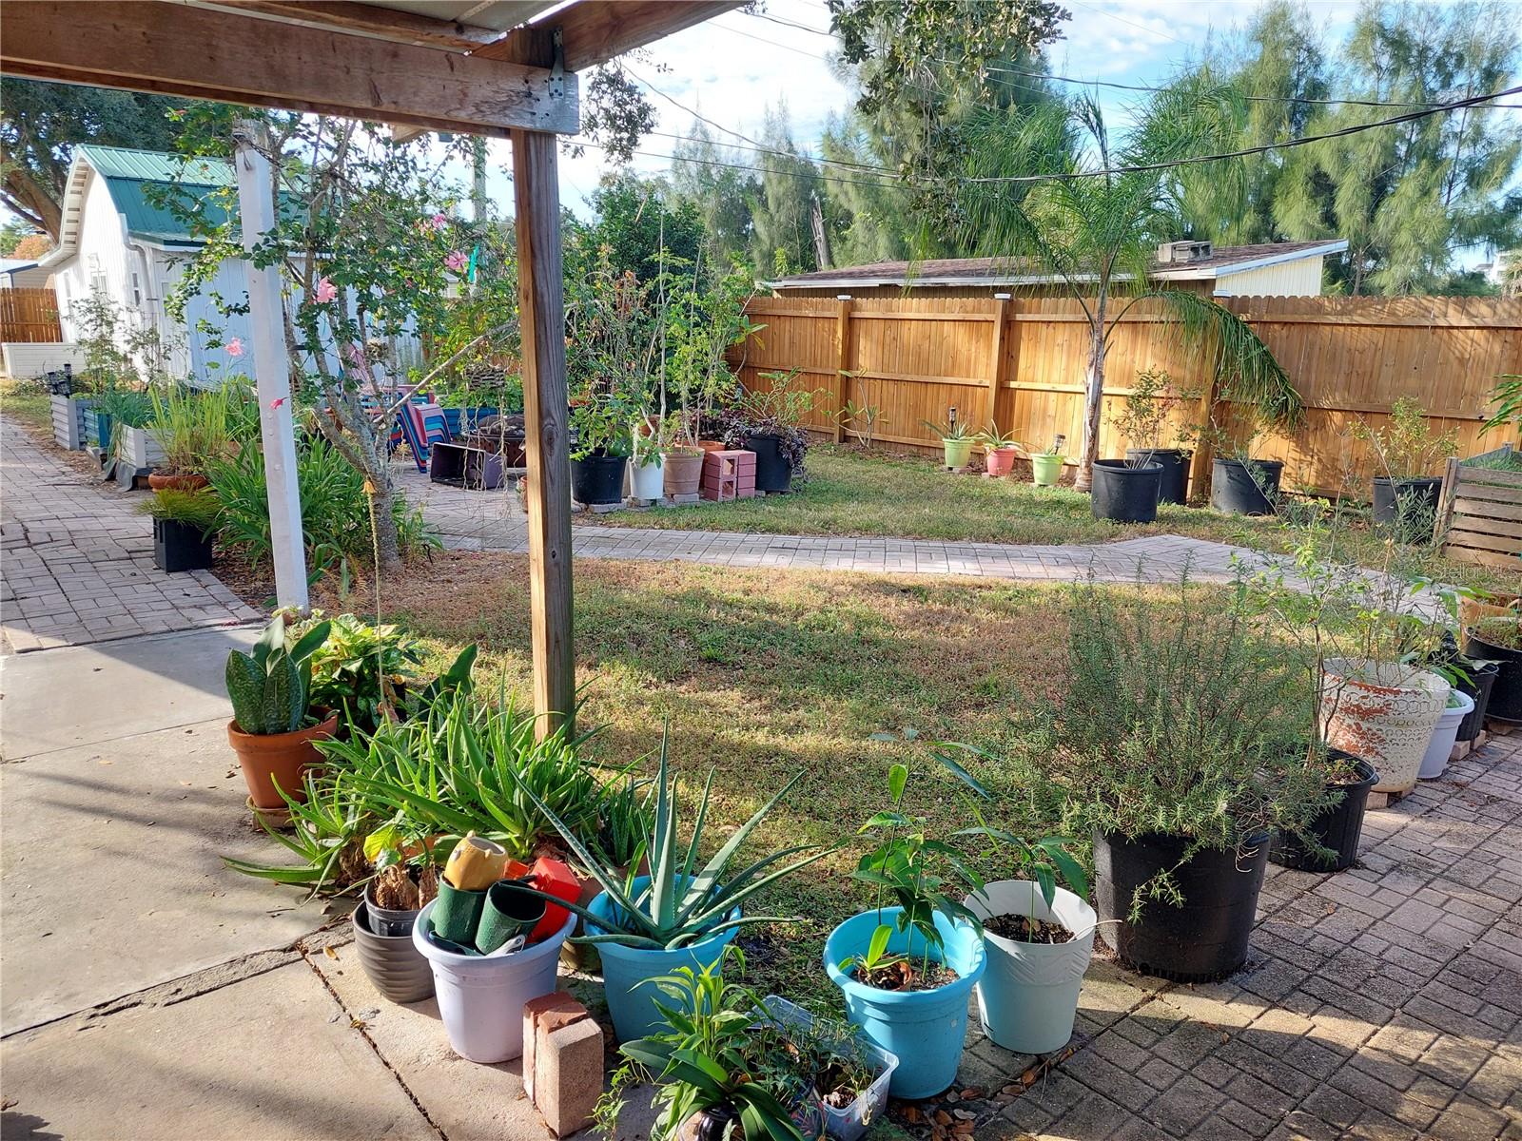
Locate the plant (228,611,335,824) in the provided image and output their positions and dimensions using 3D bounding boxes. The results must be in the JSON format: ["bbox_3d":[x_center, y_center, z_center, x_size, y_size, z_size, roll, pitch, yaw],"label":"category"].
[{"bbox_3d":[-1.558,0.469,3.458,0.335,0.655,0.335,0,13,0],"label":"plant"}]

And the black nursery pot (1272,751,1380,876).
[{"bbox_3d":[1.741,0.768,3.325,0.335,0.265,0.335,7,14,29],"label":"black nursery pot"}]

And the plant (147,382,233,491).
[{"bbox_3d":[-4.622,-1.085,8.522,0.620,0.860,0.580,-6,14,-28],"label":"plant"}]

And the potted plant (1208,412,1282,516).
[{"bbox_3d":[4.230,-0.949,9.218,0.630,0.870,0.580,1,13,0],"label":"potted plant"}]

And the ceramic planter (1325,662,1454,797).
[{"bbox_3d":[2.146,0.546,3.681,0.385,0.370,0.385,1,13,0],"label":"ceramic planter"}]

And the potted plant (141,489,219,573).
[{"bbox_3d":[-3.320,-0.259,6.054,0.400,0.460,0.400,-7,14,-29],"label":"potted plant"}]

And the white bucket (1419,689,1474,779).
[{"bbox_3d":[2.446,0.602,3.963,0.350,0.280,0.350,0,13,0],"label":"white bucket"}]

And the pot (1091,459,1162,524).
[{"bbox_3d":[3.044,-0.666,8.842,0.555,0.460,0.555,1,13,0],"label":"pot"}]

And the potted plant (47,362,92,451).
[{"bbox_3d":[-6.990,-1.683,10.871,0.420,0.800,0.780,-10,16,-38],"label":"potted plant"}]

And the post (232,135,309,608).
[{"bbox_3d":[-2.228,-0.778,4.809,0.095,2.400,0.095,2,14,6],"label":"post"}]

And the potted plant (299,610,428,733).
[{"bbox_3d":[-1.369,0.413,3.621,0.460,0.560,0.440,-5,14,-22],"label":"potted plant"}]

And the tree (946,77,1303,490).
[{"bbox_3d":[3.371,-2.558,9.760,3.350,3.720,3.000,1,13,0],"label":"tree"}]

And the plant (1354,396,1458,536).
[{"bbox_3d":[5.327,-0.859,8.715,0.780,1.080,0.720,0,13,0],"label":"plant"}]

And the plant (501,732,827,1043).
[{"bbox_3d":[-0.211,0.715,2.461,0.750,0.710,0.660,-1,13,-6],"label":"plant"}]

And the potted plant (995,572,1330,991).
[{"bbox_3d":[1.052,0.518,2.724,0.800,1.000,0.760,6,14,24],"label":"potted plant"}]

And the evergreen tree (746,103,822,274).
[{"bbox_3d":[0.754,-9.332,30.703,2.600,7.980,2.600,0,13,0],"label":"evergreen tree"}]

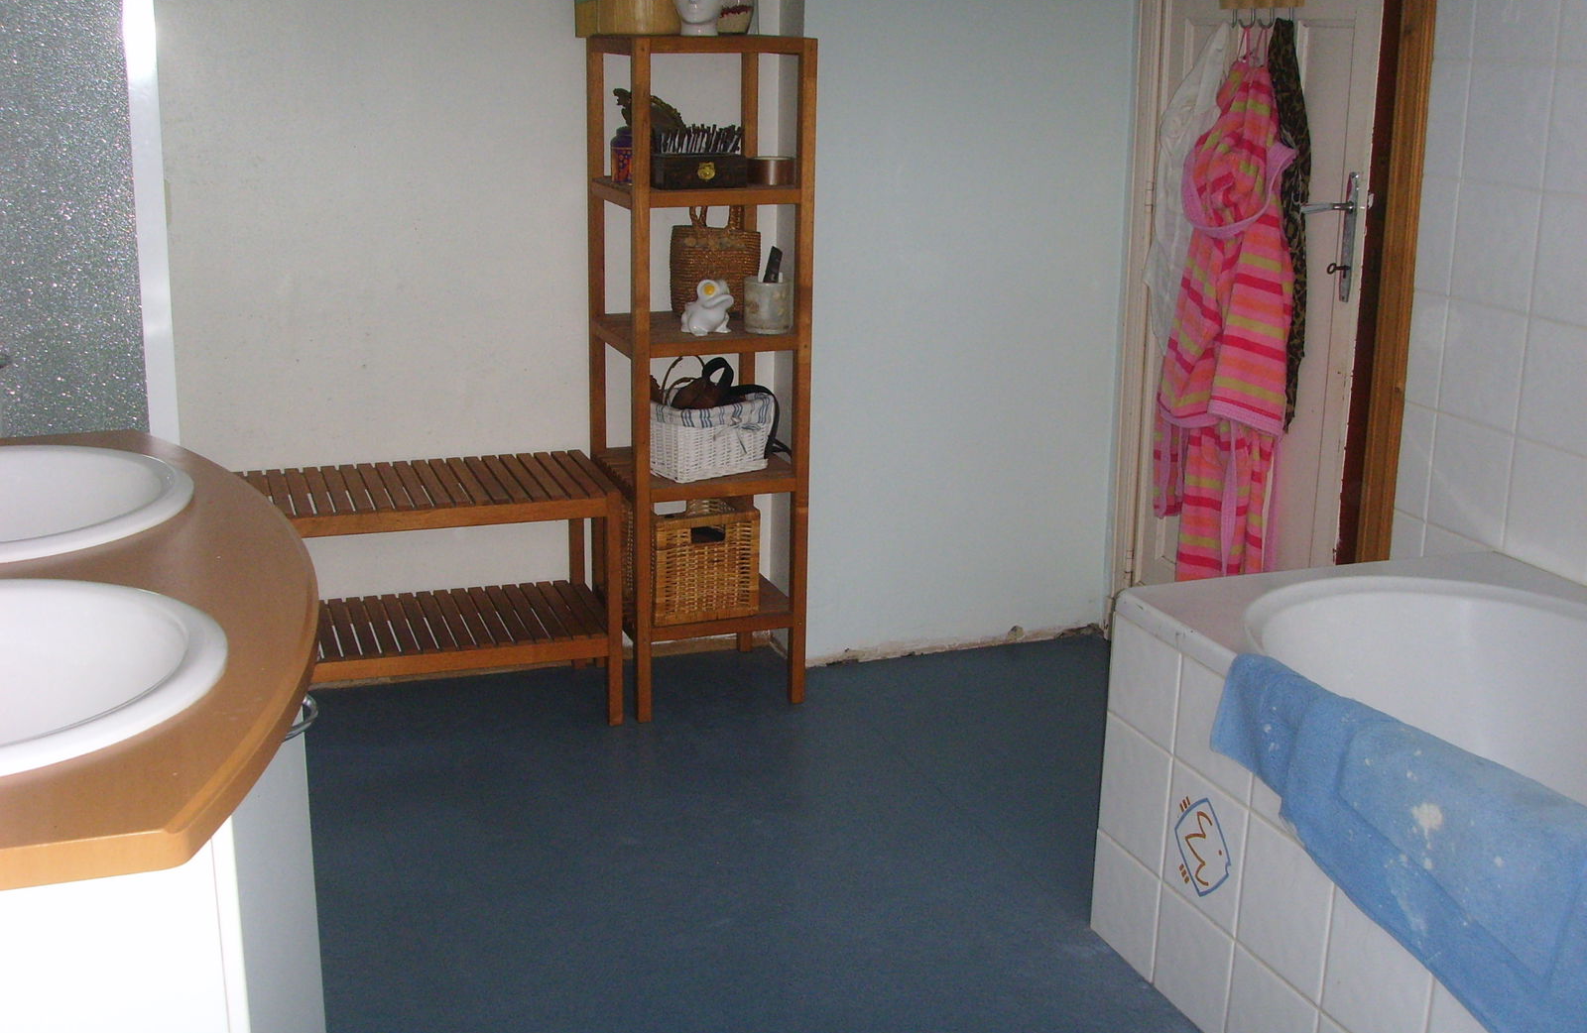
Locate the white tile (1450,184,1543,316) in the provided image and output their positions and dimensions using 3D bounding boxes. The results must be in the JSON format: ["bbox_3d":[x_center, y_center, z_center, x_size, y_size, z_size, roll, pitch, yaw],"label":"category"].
[{"bbox_3d":[1.159,-0.446,2.949,0.010,0.199,0.195,-4,16,-19],"label":"white tile"}]

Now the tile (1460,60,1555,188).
[{"bbox_3d":[1.161,-0.637,2.903,0.010,0.196,0.195,-4,16,-19],"label":"tile"}]

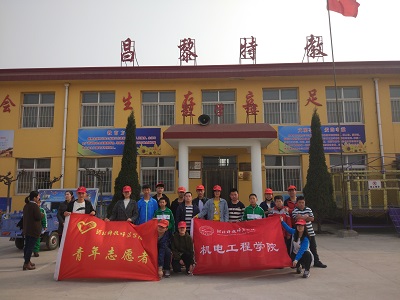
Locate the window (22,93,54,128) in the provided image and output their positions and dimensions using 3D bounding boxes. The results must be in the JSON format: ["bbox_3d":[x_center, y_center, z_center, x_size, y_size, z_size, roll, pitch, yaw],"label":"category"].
[{"bbox_3d":[-8.306,-2.035,16.633,1.704,1.825,0.150,-1,-7,2],"label":"window"}]

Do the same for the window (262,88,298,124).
[{"bbox_3d":[4.063,-2.178,16.117,1.741,1.824,0.150,-1,-7,2],"label":"window"}]

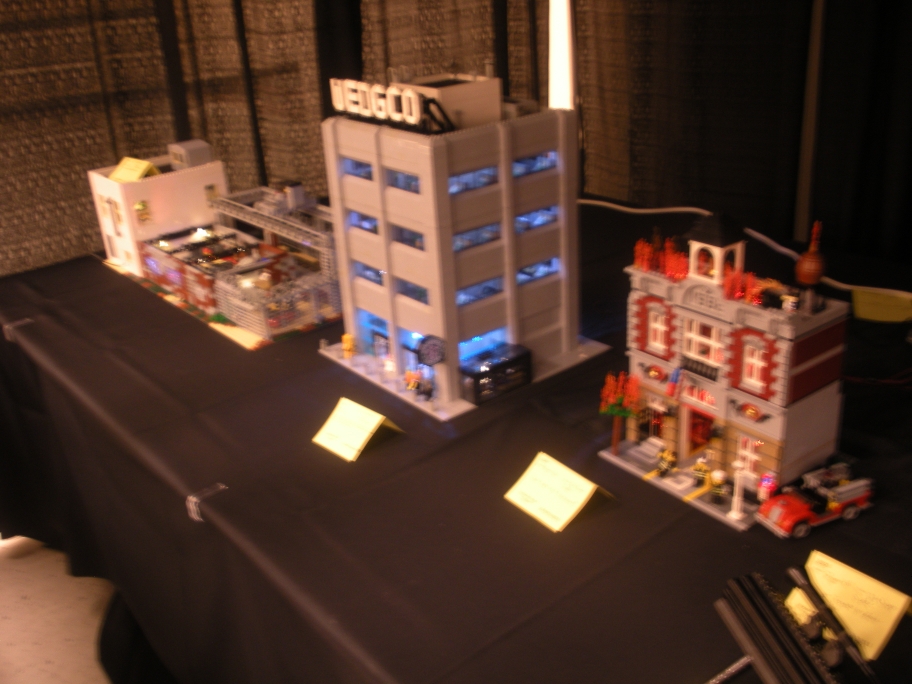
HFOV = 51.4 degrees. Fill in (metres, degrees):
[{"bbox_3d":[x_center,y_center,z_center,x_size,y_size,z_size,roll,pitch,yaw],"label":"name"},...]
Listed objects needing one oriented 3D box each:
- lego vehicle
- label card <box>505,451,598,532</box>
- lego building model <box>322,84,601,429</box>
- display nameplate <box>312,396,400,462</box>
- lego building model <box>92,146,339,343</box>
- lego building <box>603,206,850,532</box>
[{"bbox_3d":[0.452,0.196,1.194,0.139,0.058,0.058,-14,26,-22],"label":"lego vehicle"},{"bbox_3d":[0.146,0.189,1.274,0.122,0.043,0.109,-19,28,-31],"label":"label card"},{"bbox_3d":[-0.003,-0.212,1.643,0.384,0.497,0.384,-21,29,-34],"label":"lego building model"},{"bbox_3d":[-0.145,0.125,1.458,0.122,0.046,0.101,-24,31,-38],"label":"display nameplate"},{"bbox_3d":[-0.496,-0.272,2.134,0.375,0.268,0.770,-21,29,-35],"label":"lego building model"},{"bbox_3d":[0.375,-0.003,1.278,0.256,0.363,0.260,-20,28,-32],"label":"lego building"}]

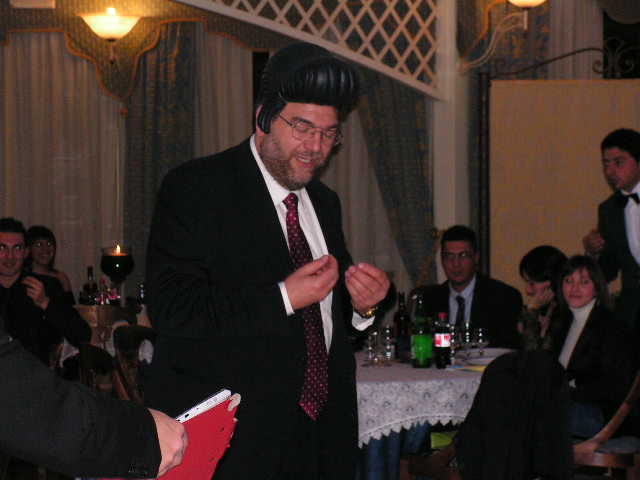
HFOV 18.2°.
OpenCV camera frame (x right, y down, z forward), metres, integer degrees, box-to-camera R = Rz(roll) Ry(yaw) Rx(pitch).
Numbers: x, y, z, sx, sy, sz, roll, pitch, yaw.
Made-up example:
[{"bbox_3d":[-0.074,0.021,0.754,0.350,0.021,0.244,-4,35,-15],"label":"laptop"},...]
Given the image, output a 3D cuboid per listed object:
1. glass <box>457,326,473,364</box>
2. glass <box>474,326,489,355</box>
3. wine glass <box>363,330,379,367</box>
[{"bbox_3d":[0.600,0.438,8.285,0.064,0.150,0.064,0,2,0],"label":"glass"},{"bbox_3d":[0.701,0.437,8.664,0.062,0.130,0.062,0,2,0],"label":"glass"},{"bbox_3d":[0.207,0.444,8.196,0.064,0.145,0.064,0,2,0],"label":"wine glass"}]

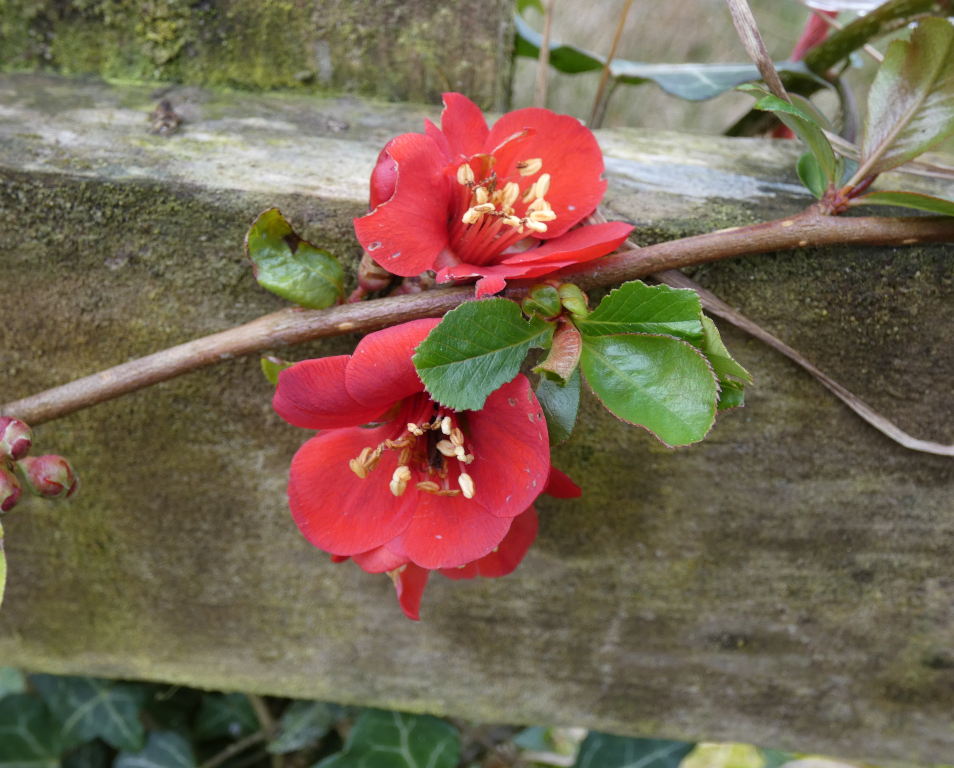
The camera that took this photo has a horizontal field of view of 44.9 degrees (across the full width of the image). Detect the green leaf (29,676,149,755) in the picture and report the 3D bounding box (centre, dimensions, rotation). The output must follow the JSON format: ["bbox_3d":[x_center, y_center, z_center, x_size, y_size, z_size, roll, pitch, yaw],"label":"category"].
[{"bbox_3d":[-0.107,0.092,0.320,0.033,0.012,0.025,6,57,4],"label":"green leaf"}]

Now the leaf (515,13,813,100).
[{"bbox_3d":[0.046,-0.081,0.285,0.074,0.020,0.040,-1,18,-3],"label":"leaf"}]

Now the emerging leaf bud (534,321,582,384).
[{"bbox_3d":[0.013,-0.005,0.177,0.006,0.011,0.006,15,-4,7],"label":"emerging leaf bud"}]

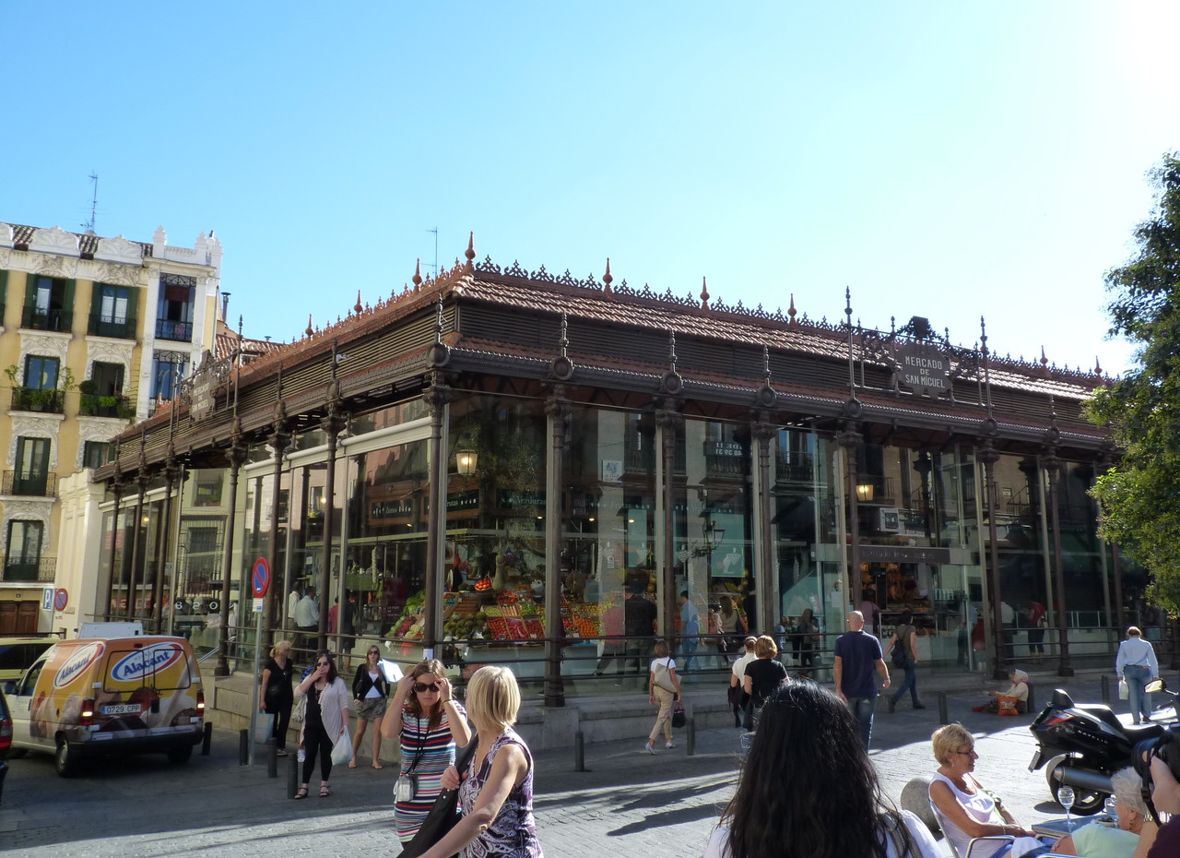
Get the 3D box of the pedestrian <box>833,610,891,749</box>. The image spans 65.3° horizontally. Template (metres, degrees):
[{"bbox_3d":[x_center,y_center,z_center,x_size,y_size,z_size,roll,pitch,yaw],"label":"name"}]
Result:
[{"bbox_3d":[3.248,3.087,11.048,0.660,1.790,0.420,0,-9,3],"label":"pedestrian"}]

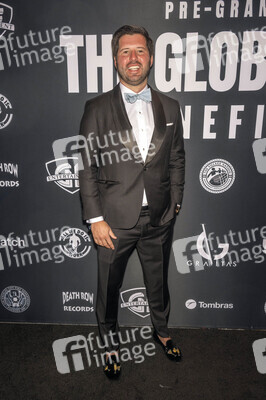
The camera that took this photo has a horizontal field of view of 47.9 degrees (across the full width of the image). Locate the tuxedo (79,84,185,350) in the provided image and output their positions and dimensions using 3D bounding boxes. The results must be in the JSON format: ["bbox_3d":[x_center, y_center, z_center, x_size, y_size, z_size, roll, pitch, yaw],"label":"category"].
[{"bbox_3d":[-0.008,0.148,1.645,0.540,1.460,0.310,-3,11,-15],"label":"tuxedo"}]

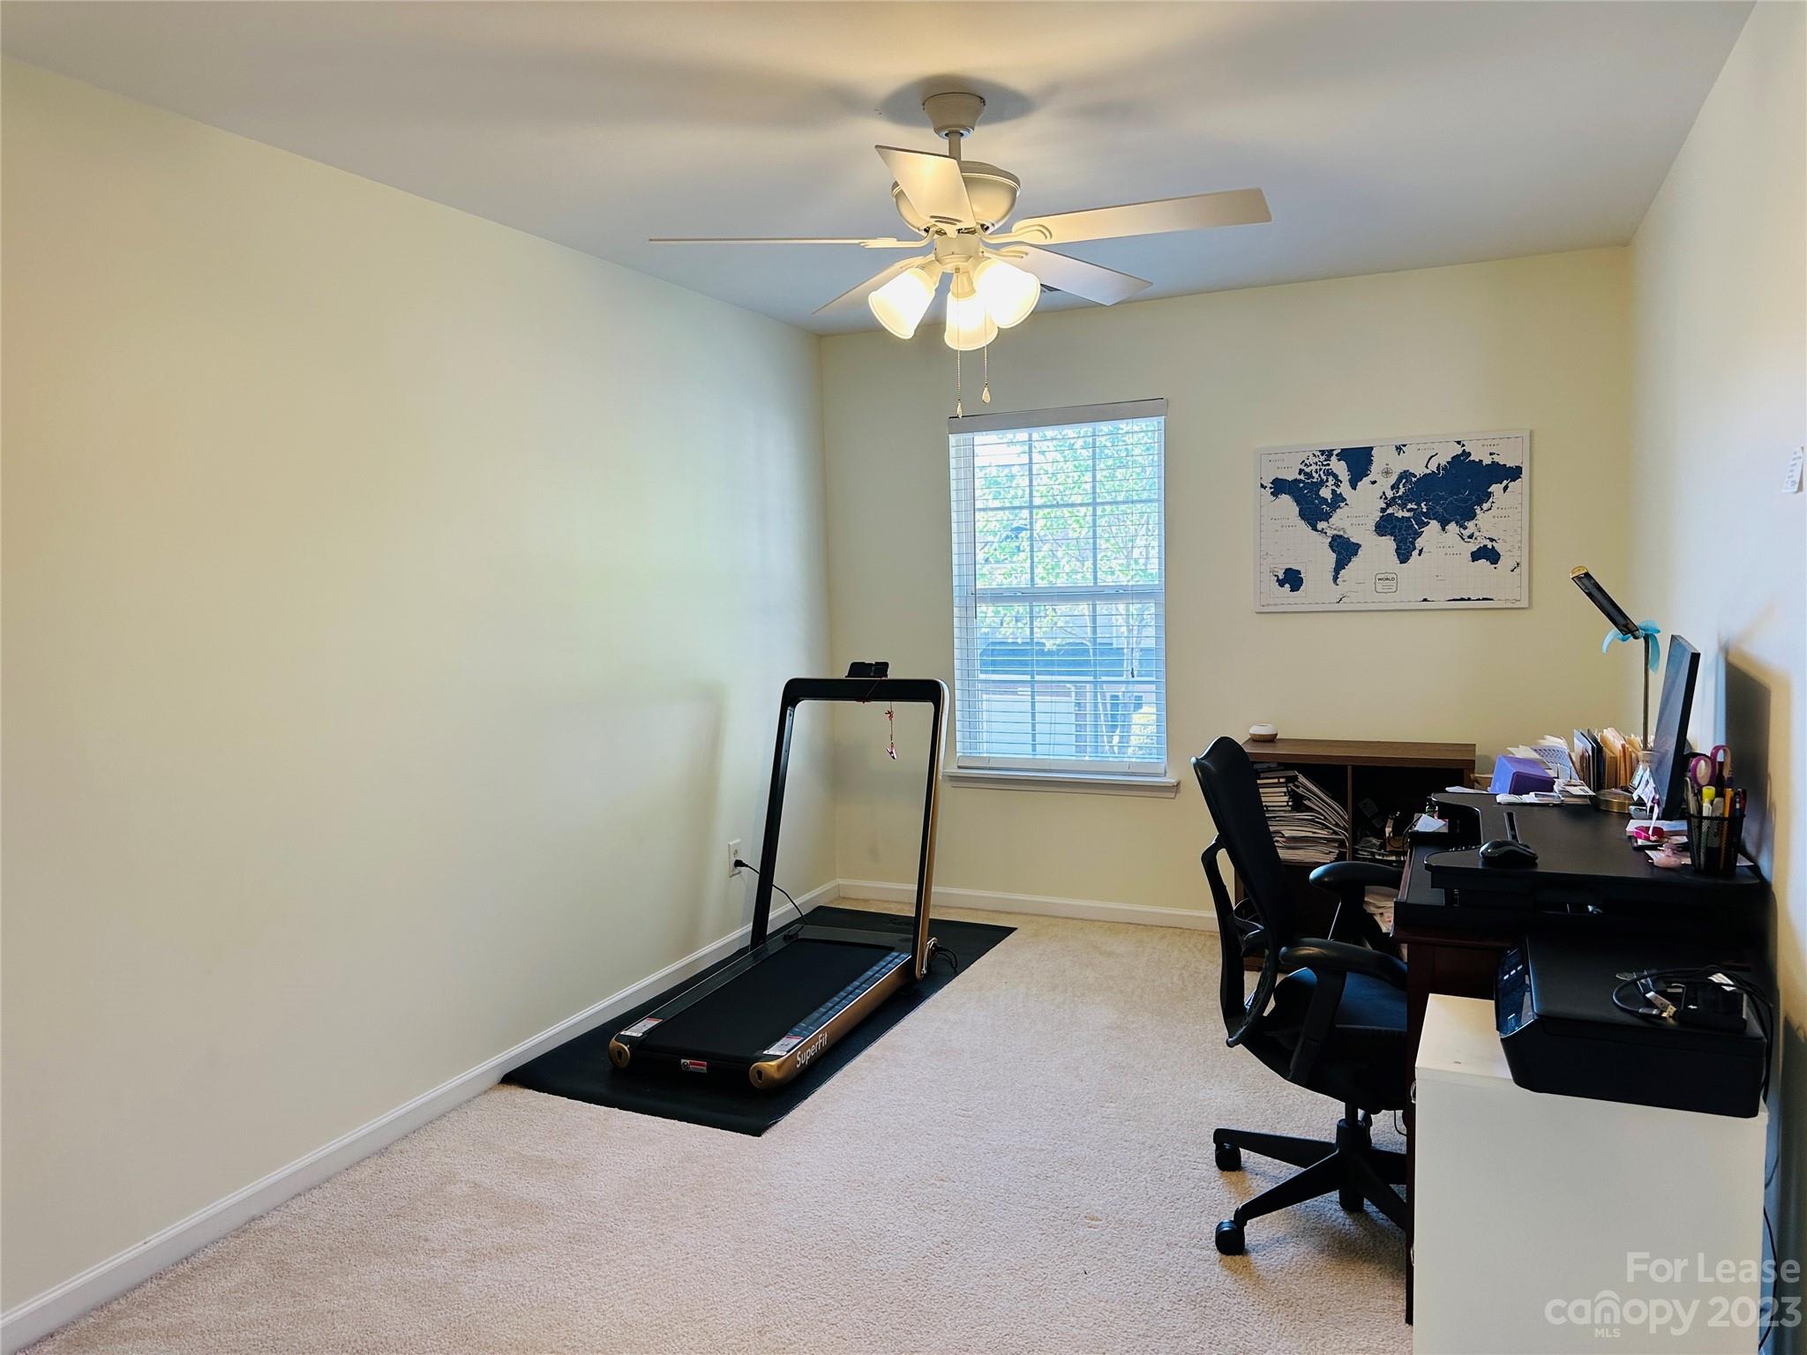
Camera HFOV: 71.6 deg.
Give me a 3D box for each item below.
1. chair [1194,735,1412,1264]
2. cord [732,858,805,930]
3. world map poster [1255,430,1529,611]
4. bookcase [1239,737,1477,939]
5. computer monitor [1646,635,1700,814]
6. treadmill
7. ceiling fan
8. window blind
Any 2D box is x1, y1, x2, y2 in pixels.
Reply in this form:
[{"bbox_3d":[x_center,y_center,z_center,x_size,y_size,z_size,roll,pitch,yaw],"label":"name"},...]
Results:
[{"bbox_3d":[0.952,0.664,2.656,0.660,1.060,0.700,1,5,26],"label":"chair"},{"bbox_3d":[-0.509,0.826,4.733,0.230,0.260,0.150,1,5,24],"label":"cord"},{"bbox_3d":[1.738,-0.547,4.501,0.912,0.610,0.025,1,5,24],"label":"world map poster"},{"bbox_3d":[1.597,0.638,4.427,0.770,0.775,0.385,1,5,24],"label":"bookcase"},{"bbox_3d":[1.627,0.109,2.660,0.160,0.360,0.545,1,5,28],"label":"computer monitor"},{"bbox_3d":[-0.396,0.553,4.130,0.690,1.090,1.290,1,5,24],"label":"treadmill"},{"bbox_3d":[0.117,-0.974,2.747,1.310,0.550,1.310,1,5,24],"label":"ceiling fan"},{"bbox_3d":[0.618,-0.337,5.041,0.888,1.457,0.065,1,5,24],"label":"window blind"}]

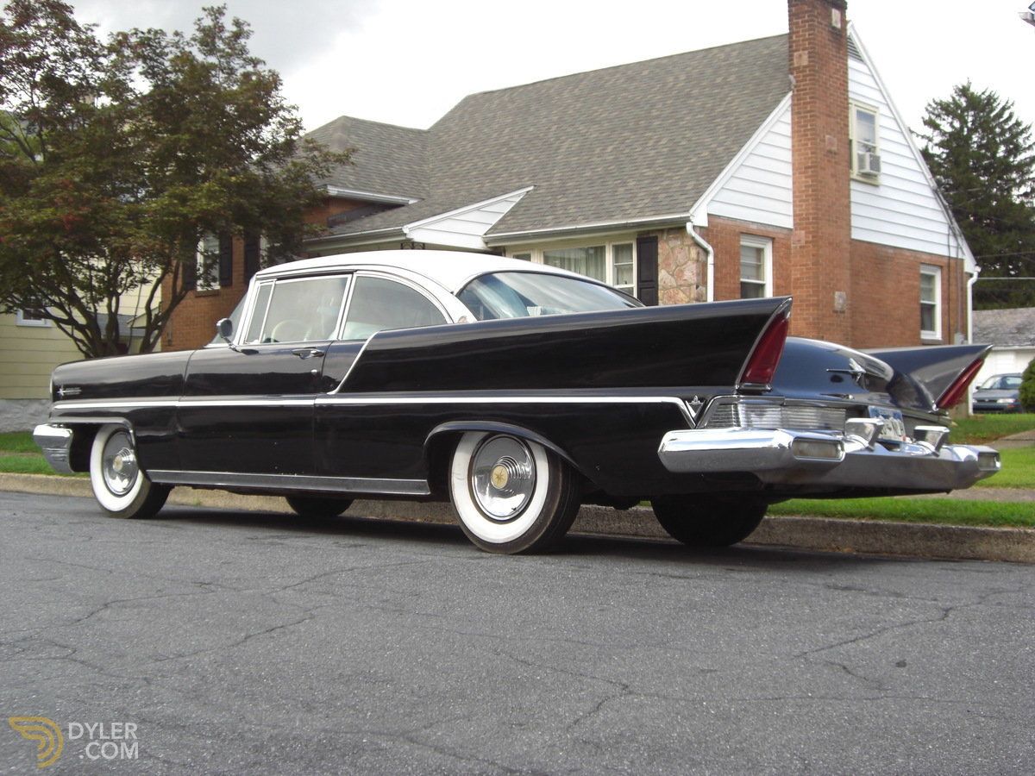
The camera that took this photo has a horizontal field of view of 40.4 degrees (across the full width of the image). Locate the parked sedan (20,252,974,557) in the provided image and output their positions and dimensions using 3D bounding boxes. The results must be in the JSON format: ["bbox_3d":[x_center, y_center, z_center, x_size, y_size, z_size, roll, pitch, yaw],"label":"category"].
[{"bbox_3d":[-0.373,0.075,7.994,5.700,1.530,2.040,-1,-5,41],"label":"parked sedan"}]

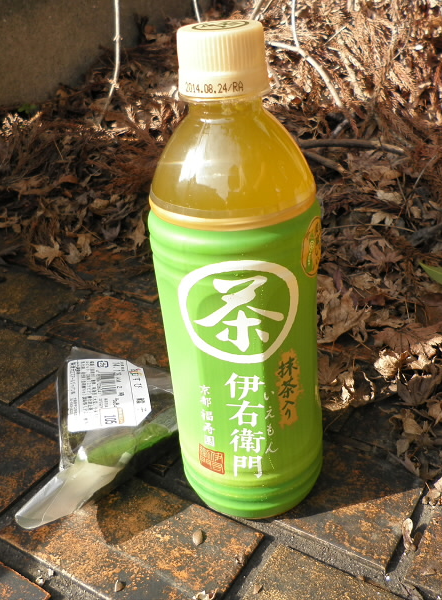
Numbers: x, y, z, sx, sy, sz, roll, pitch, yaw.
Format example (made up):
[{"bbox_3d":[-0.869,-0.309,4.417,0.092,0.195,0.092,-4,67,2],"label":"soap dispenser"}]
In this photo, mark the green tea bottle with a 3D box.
[{"bbox_3d":[0.008,-0.005,0.263,0.069,0.206,0.069,-4,29,2],"label":"green tea bottle"}]

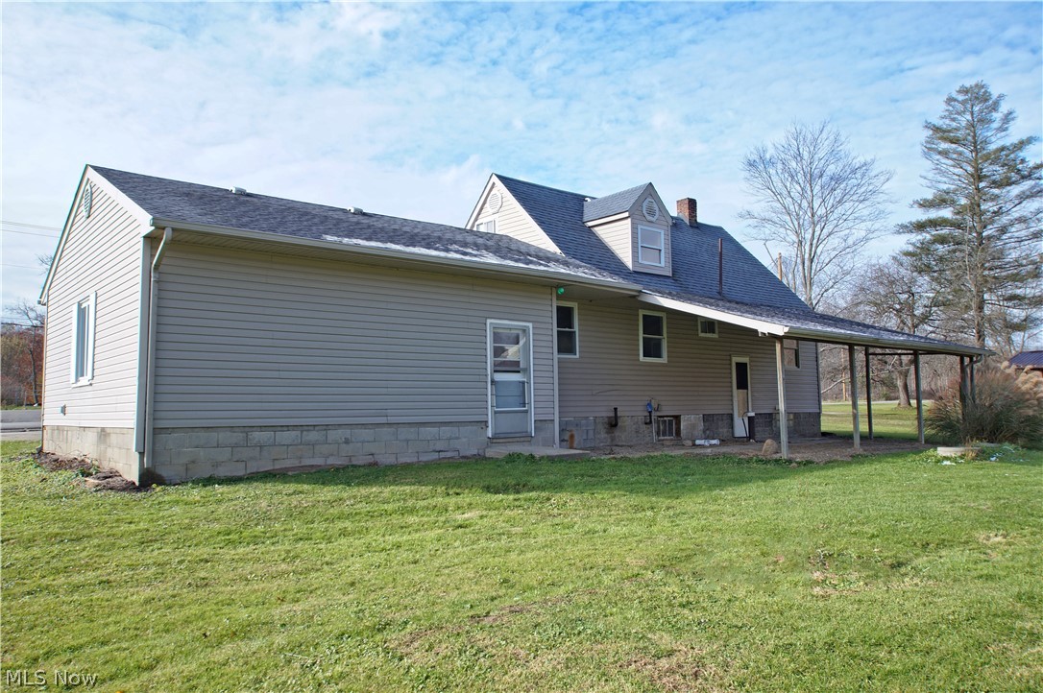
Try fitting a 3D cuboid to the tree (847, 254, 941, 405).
[{"bbox_3d":[23.872,-0.983,50.000,6.100,9.700,6.000,-3,-5,26],"label":"tree"}]

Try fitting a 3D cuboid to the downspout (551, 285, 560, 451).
[{"bbox_3d":[0.682,0.395,14.904,0.090,3.060,0.080,3,-6,-39],"label":"downspout"}]

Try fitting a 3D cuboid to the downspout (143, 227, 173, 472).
[{"bbox_3d":[-4.712,0.039,10.155,0.090,3.080,0.700,3,-6,-39],"label":"downspout"}]

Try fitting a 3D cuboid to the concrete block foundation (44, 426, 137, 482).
[{"bbox_3d":[-7.438,1.746,13.359,0.200,0.730,7.980,3,-6,-39],"label":"concrete block foundation"}]

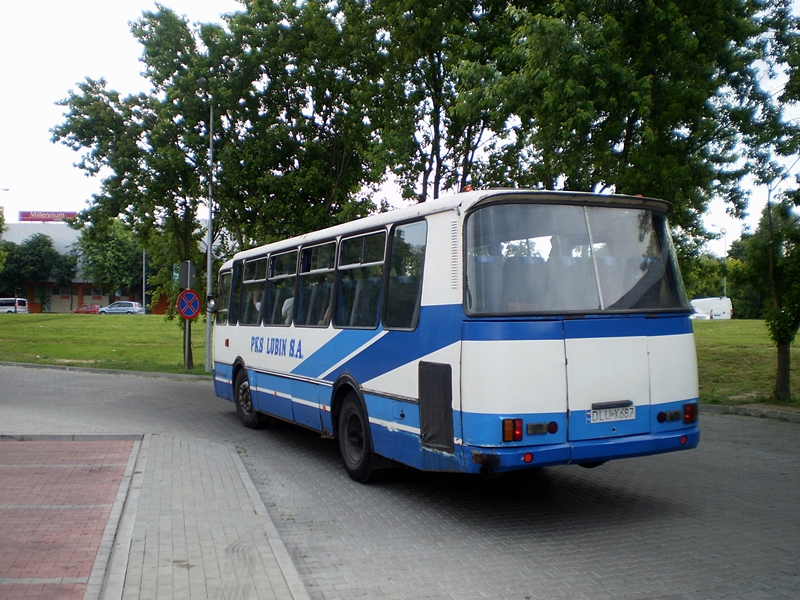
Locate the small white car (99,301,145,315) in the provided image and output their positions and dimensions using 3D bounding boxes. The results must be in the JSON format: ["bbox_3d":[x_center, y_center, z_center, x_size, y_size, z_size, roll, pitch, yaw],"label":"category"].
[{"bbox_3d":[-24.400,0.900,73.000,4.050,1.500,1.720,0,-1,6],"label":"small white car"}]

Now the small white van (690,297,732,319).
[{"bbox_3d":[27.200,1.000,73.300,1.970,2.400,5.400,0,-1,-5],"label":"small white van"}]

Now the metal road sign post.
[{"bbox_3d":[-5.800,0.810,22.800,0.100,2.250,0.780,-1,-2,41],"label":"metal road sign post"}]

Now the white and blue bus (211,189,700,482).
[{"bbox_3d":[-0.240,0.510,11.460,2.500,2.970,9.450,0,-1,-26],"label":"white and blue bus"}]

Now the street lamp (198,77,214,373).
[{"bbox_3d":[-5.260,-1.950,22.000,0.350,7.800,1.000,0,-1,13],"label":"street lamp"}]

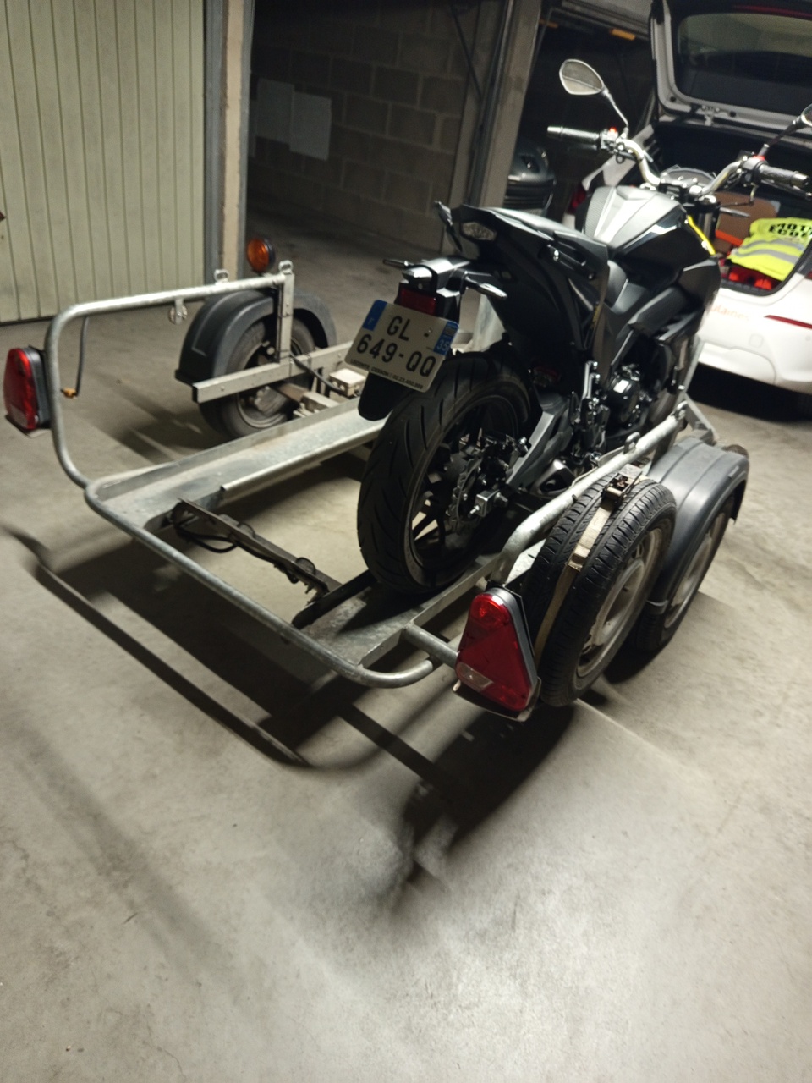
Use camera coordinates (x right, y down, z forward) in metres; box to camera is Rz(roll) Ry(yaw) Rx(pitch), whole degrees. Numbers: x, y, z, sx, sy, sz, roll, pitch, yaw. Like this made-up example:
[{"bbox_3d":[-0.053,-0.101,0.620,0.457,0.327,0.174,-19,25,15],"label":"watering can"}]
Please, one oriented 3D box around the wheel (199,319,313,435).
[{"bbox_3d":[-0.559,-0.632,2.910,0.152,0.540,0.540,27,36,26],"label":"wheel"}]

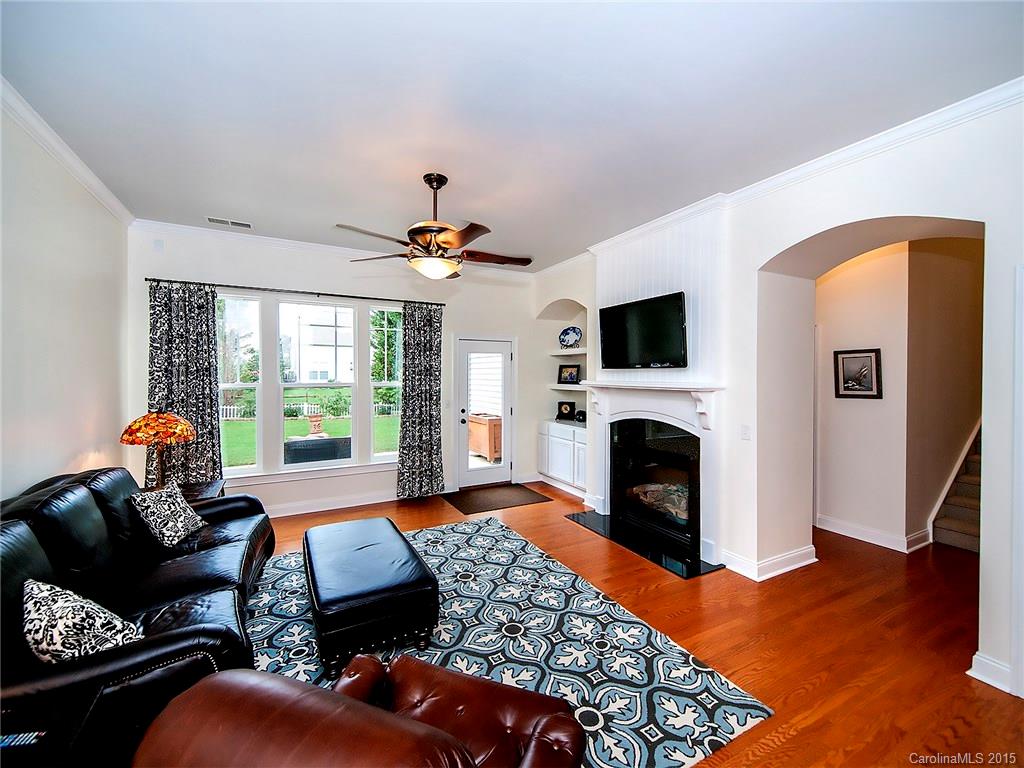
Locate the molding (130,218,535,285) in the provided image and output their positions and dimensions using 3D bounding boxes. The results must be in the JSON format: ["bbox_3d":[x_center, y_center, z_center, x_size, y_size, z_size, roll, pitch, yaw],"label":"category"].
[{"bbox_3d":[-1.619,-1.525,5.005,4.590,0.102,0.090,-1,2,-29],"label":"molding"}]

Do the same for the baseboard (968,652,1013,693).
[{"bbox_3d":[2.379,1.430,2.064,0.035,0.135,0.160,-1,1,-28],"label":"baseboard"}]

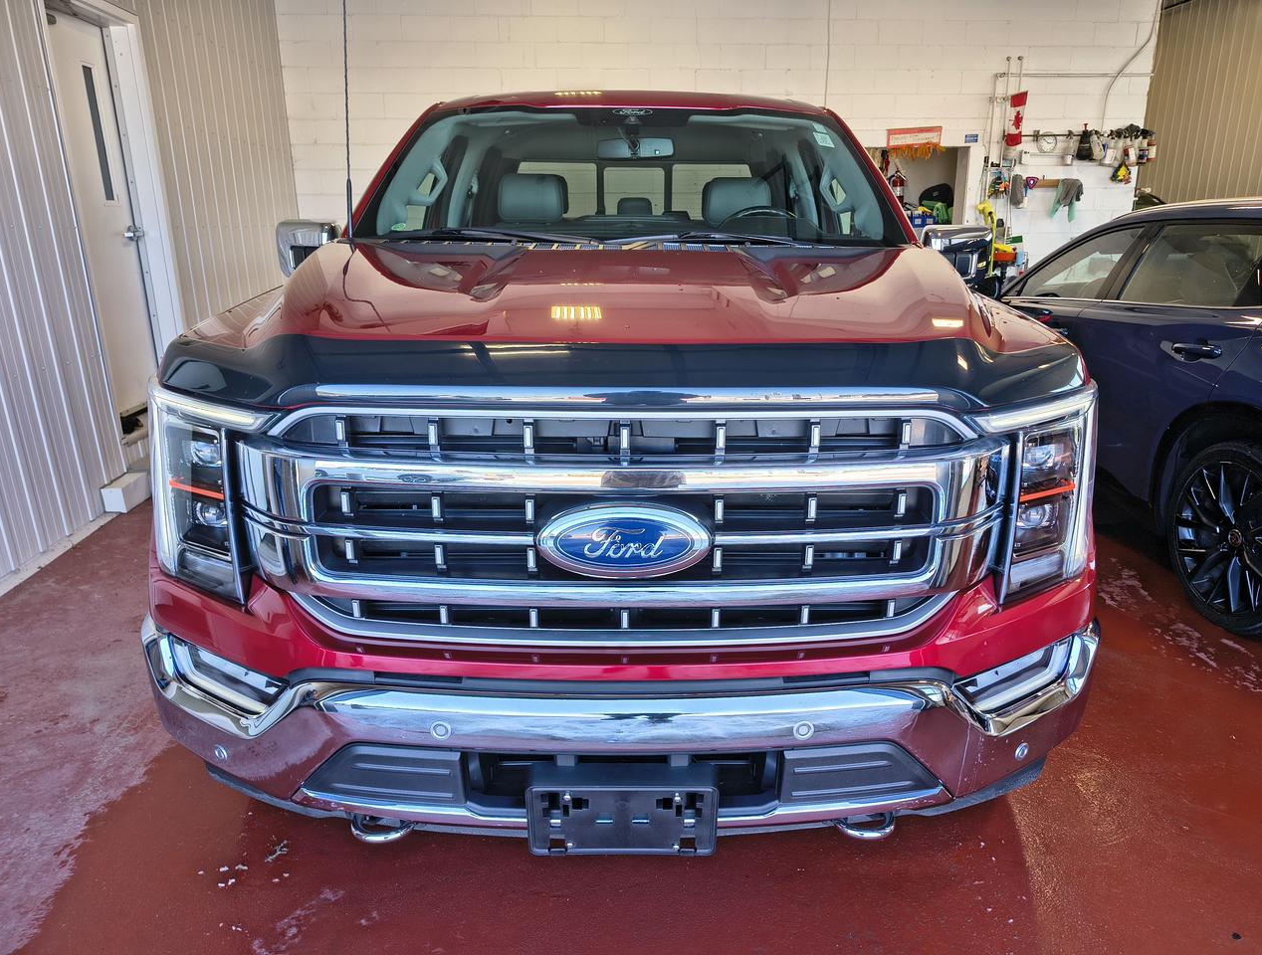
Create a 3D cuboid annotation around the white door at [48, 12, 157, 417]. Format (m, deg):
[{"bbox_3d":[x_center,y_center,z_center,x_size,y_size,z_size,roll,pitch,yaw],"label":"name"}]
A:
[{"bbox_3d":[-2.900,-1.359,4.760,0.060,2.100,0.880,-1,16,-3],"label":"white door"}]

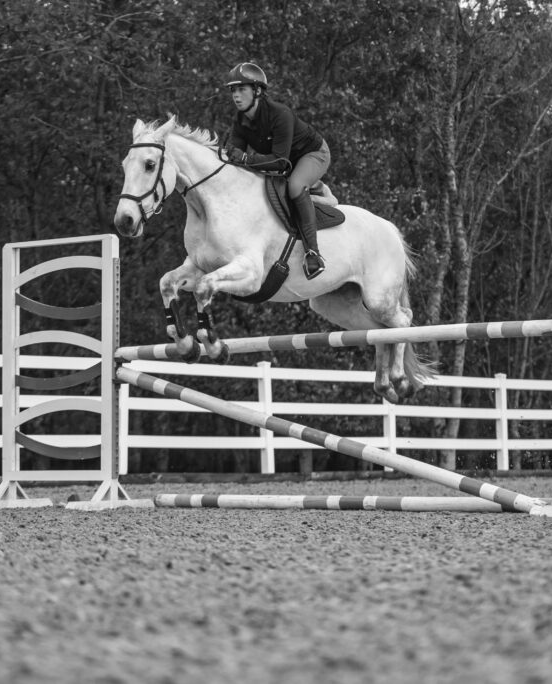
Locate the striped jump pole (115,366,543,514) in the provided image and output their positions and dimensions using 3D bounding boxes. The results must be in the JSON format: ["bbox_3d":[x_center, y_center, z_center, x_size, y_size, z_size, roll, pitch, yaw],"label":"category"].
[{"bbox_3d":[0.220,0.588,13.390,3.494,0.093,0.093,16,8,40],"label":"striped jump pole"}]

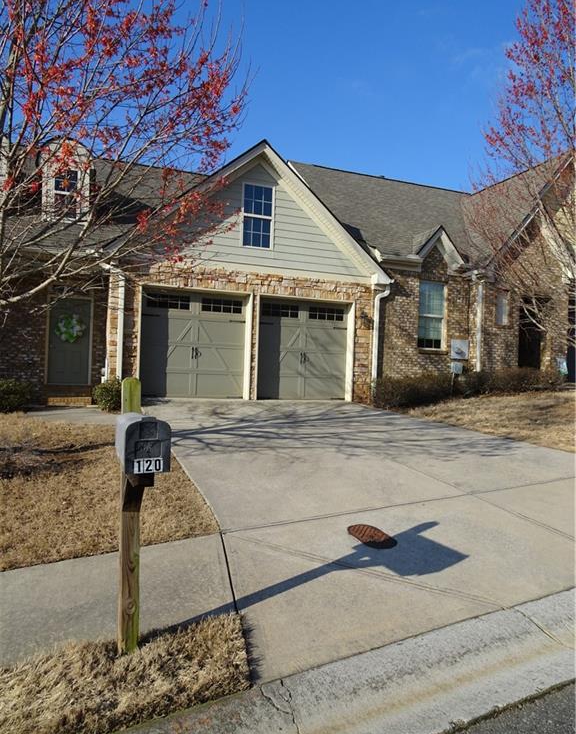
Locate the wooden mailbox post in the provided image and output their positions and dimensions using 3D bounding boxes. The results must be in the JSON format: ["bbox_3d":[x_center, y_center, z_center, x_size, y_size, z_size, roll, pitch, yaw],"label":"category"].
[{"bbox_3d":[-0.740,0.765,2.585,0.195,1.395,0.620,2,-1,-24],"label":"wooden mailbox post"}]

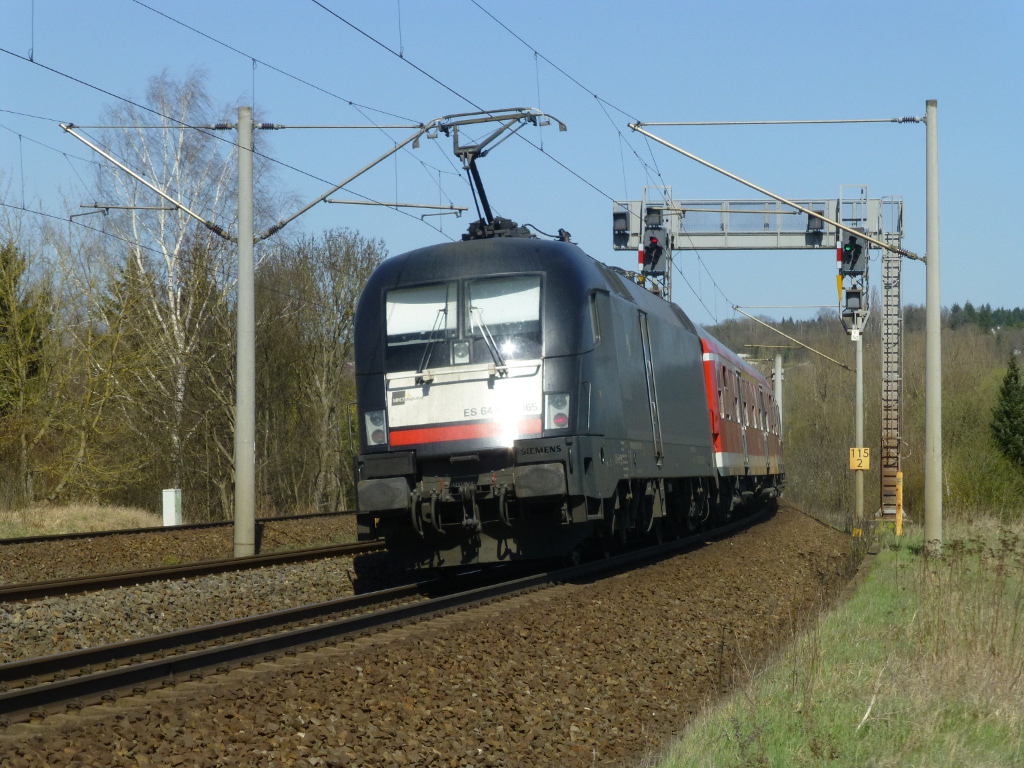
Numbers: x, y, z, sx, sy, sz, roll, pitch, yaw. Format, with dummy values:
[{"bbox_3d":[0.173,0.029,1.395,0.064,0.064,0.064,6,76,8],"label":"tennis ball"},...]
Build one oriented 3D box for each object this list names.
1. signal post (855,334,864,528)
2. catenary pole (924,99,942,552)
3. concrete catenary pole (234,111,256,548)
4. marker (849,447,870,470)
[{"bbox_3d":[13.878,1.677,120.500,0.300,7.947,0.300,0,-1,5],"label":"signal post"},{"bbox_3d":[7.468,-1.006,53.500,0.310,8.077,0.310,0,-1,5],"label":"catenary pole"},{"bbox_3d":[-4.890,-0.944,55.300,0.380,8.266,0.380,0,-1,5],"label":"concrete catenary pole"},{"bbox_3d":[13.879,2.974,120.300,0.790,0.861,0.050,0,-1,5],"label":"marker"}]

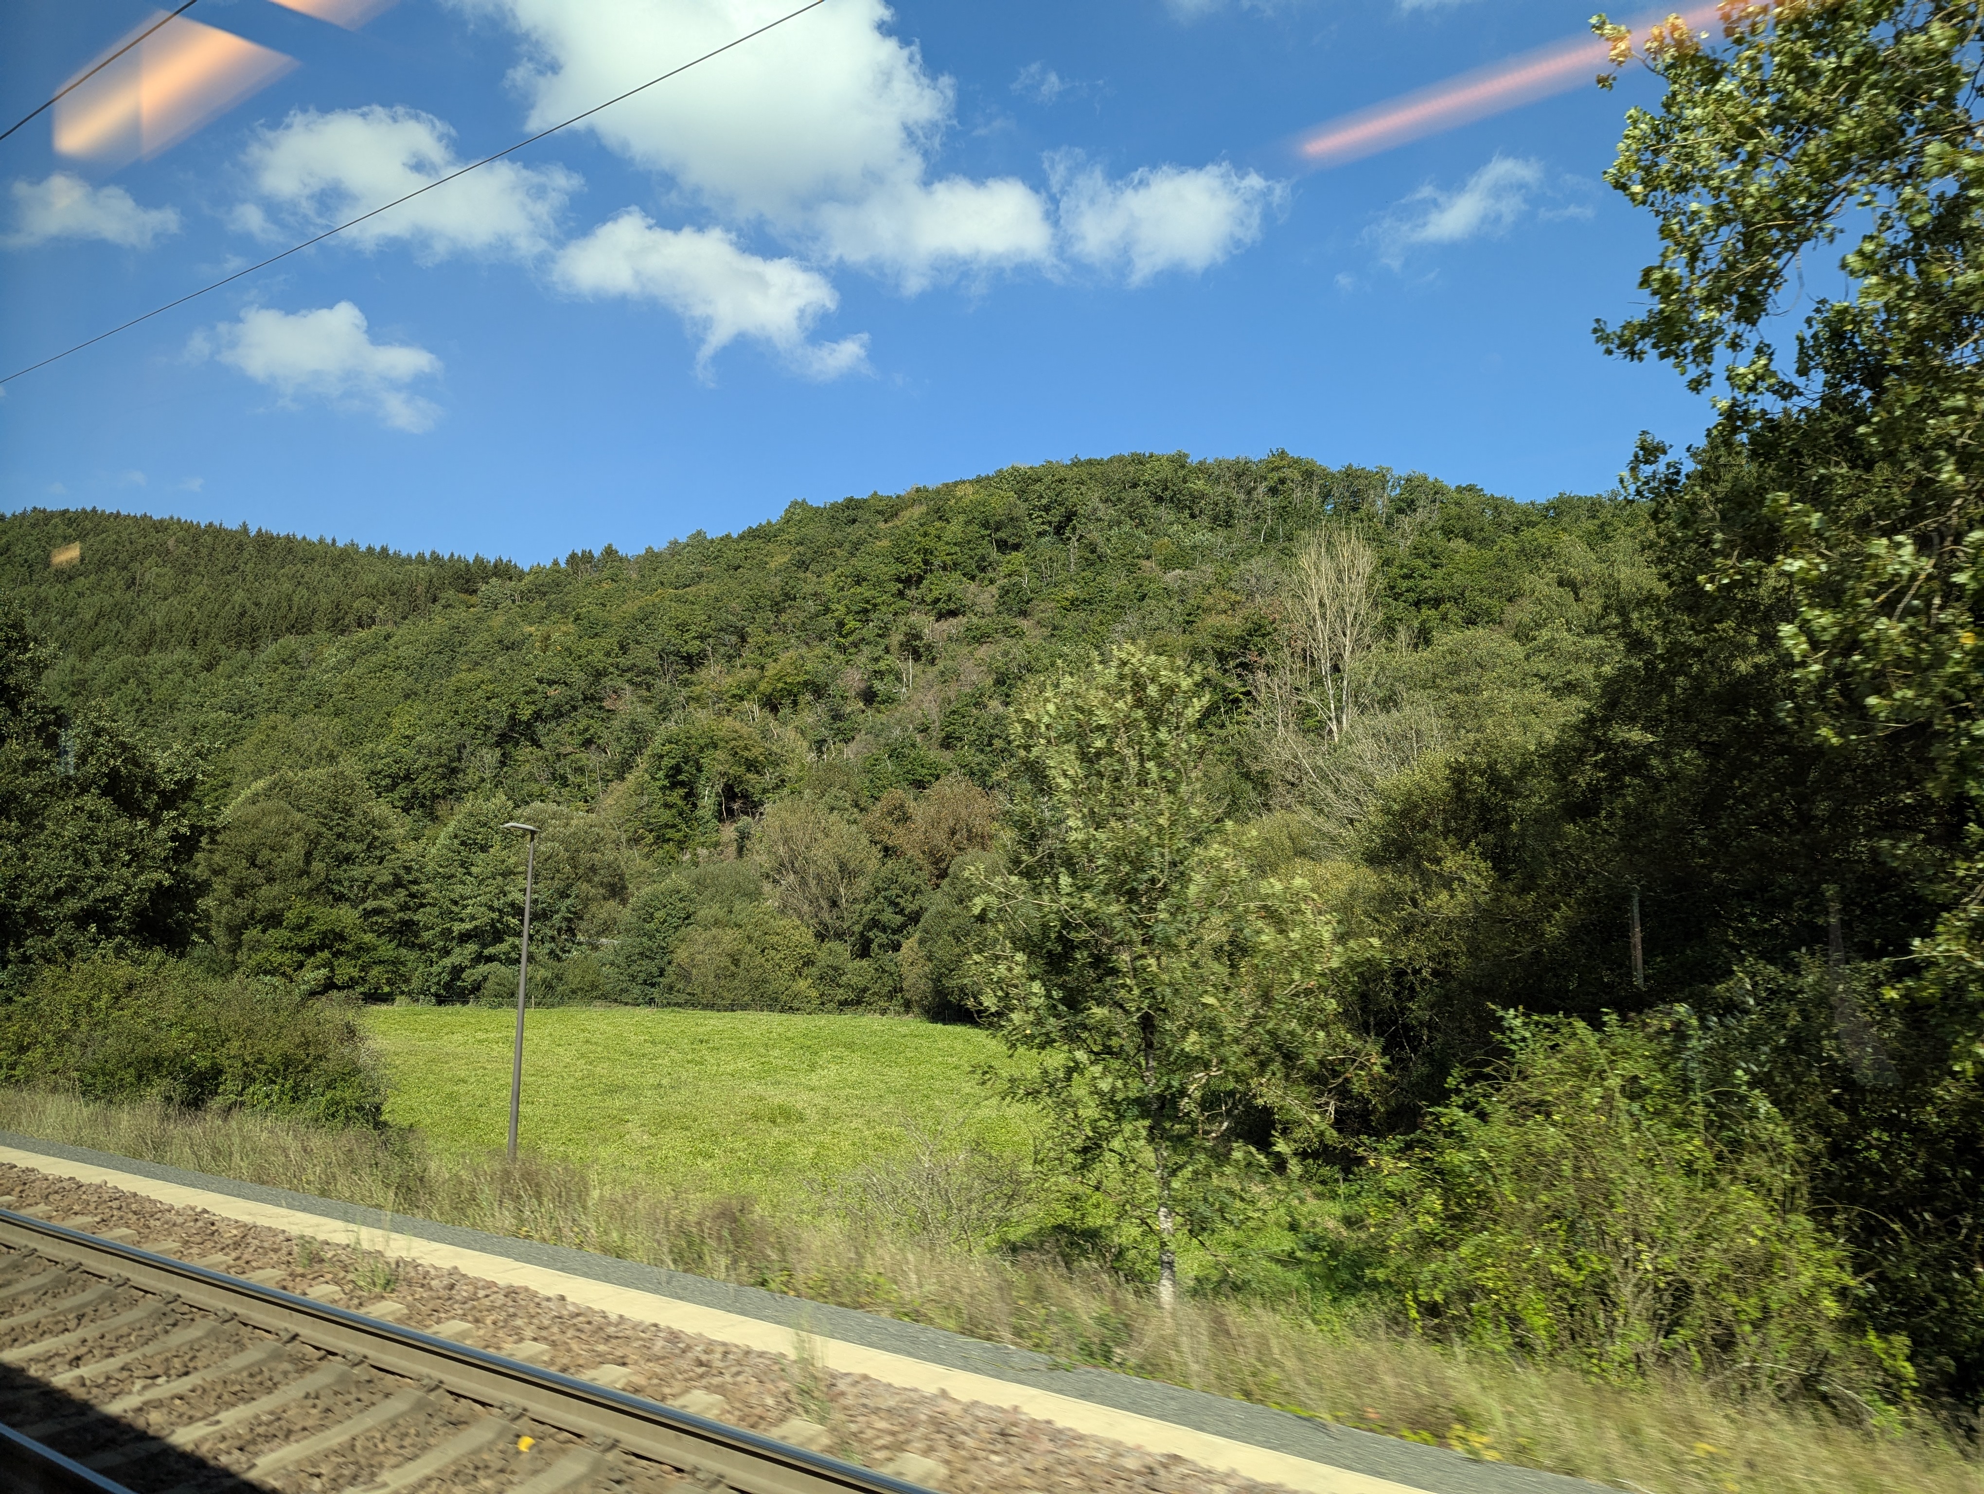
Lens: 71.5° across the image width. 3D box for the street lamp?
[{"bbox_3d":[-7.087,3.730,20.130,0.250,5.200,0.650,-6,-11,36],"label":"street lamp"}]

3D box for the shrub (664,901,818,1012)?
[{"bbox_3d":[-15.732,13.382,87.698,9.000,6.700,7.000,2,-9,-10],"label":"shrub"}]

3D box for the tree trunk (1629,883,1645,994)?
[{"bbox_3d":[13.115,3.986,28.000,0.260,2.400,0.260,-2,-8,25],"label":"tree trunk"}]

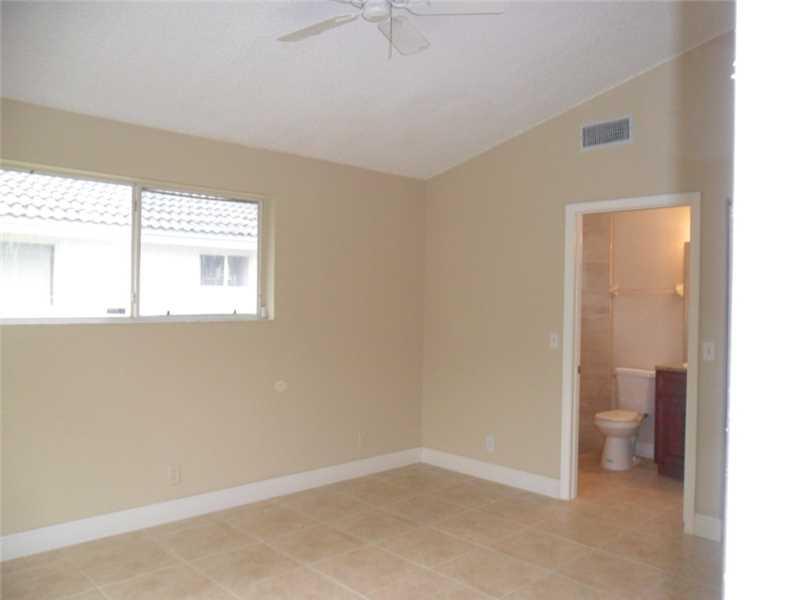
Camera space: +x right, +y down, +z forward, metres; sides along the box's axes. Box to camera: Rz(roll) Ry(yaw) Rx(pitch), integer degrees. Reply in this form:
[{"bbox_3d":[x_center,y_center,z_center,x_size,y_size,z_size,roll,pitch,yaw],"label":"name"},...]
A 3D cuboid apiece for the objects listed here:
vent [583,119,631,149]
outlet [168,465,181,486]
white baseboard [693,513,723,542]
[{"bbox_3d":[1.405,-1.132,4.258,0.360,0.175,0.020,1,1,44],"label":"vent"},{"bbox_3d":[-1.422,1.105,3.945,0.075,0.118,0.012,1,1,-43],"label":"outlet"},{"bbox_3d":[1.869,1.386,3.789,0.160,0.135,0.018,1,1,44],"label":"white baseboard"}]

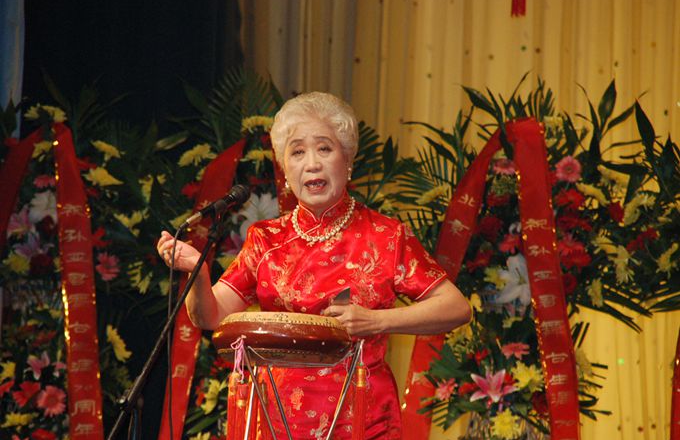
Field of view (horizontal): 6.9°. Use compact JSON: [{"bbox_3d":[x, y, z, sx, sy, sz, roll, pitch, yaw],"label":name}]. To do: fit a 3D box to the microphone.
[{"bbox_3d":[-0.256,-0.026,11.700,0.190,0.045,0.045,-28,19,-35],"label":"microphone"}]

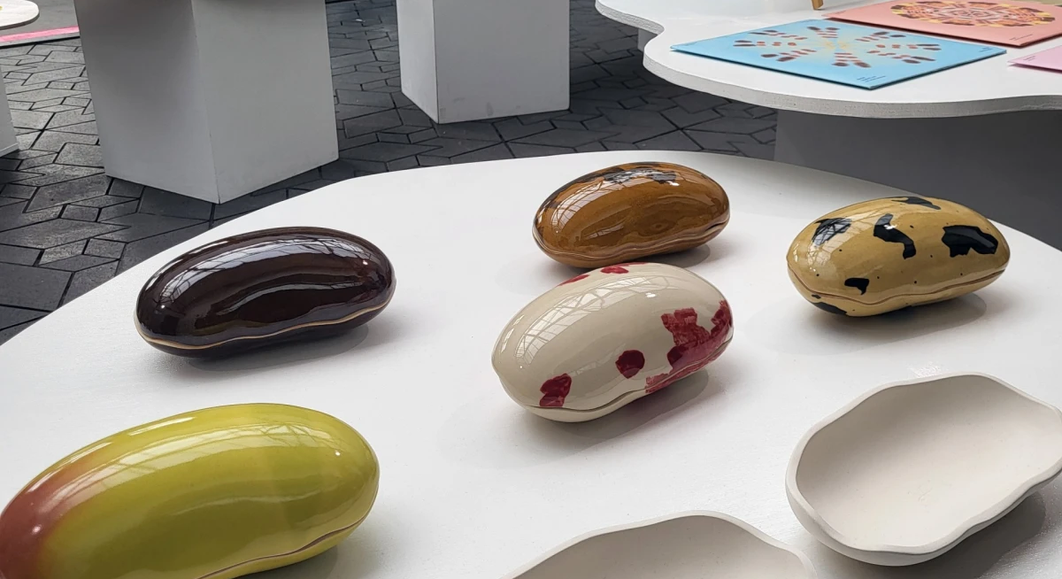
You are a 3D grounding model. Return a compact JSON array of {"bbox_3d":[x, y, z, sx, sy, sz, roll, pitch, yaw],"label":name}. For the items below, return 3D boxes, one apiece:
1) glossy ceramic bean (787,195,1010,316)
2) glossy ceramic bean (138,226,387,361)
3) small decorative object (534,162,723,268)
[{"bbox_3d":[0.296,-0.027,0.864,0.189,0.092,0.111,-6,25,-13],"label":"glossy ceramic bean"},{"bbox_3d":[-0.199,0.001,0.815,0.200,0.090,0.108,-13,27,-25],"label":"glossy ceramic bean"},{"bbox_3d":[0.092,-0.067,0.962,0.193,0.088,0.106,-11,26,-22],"label":"small decorative object"}]

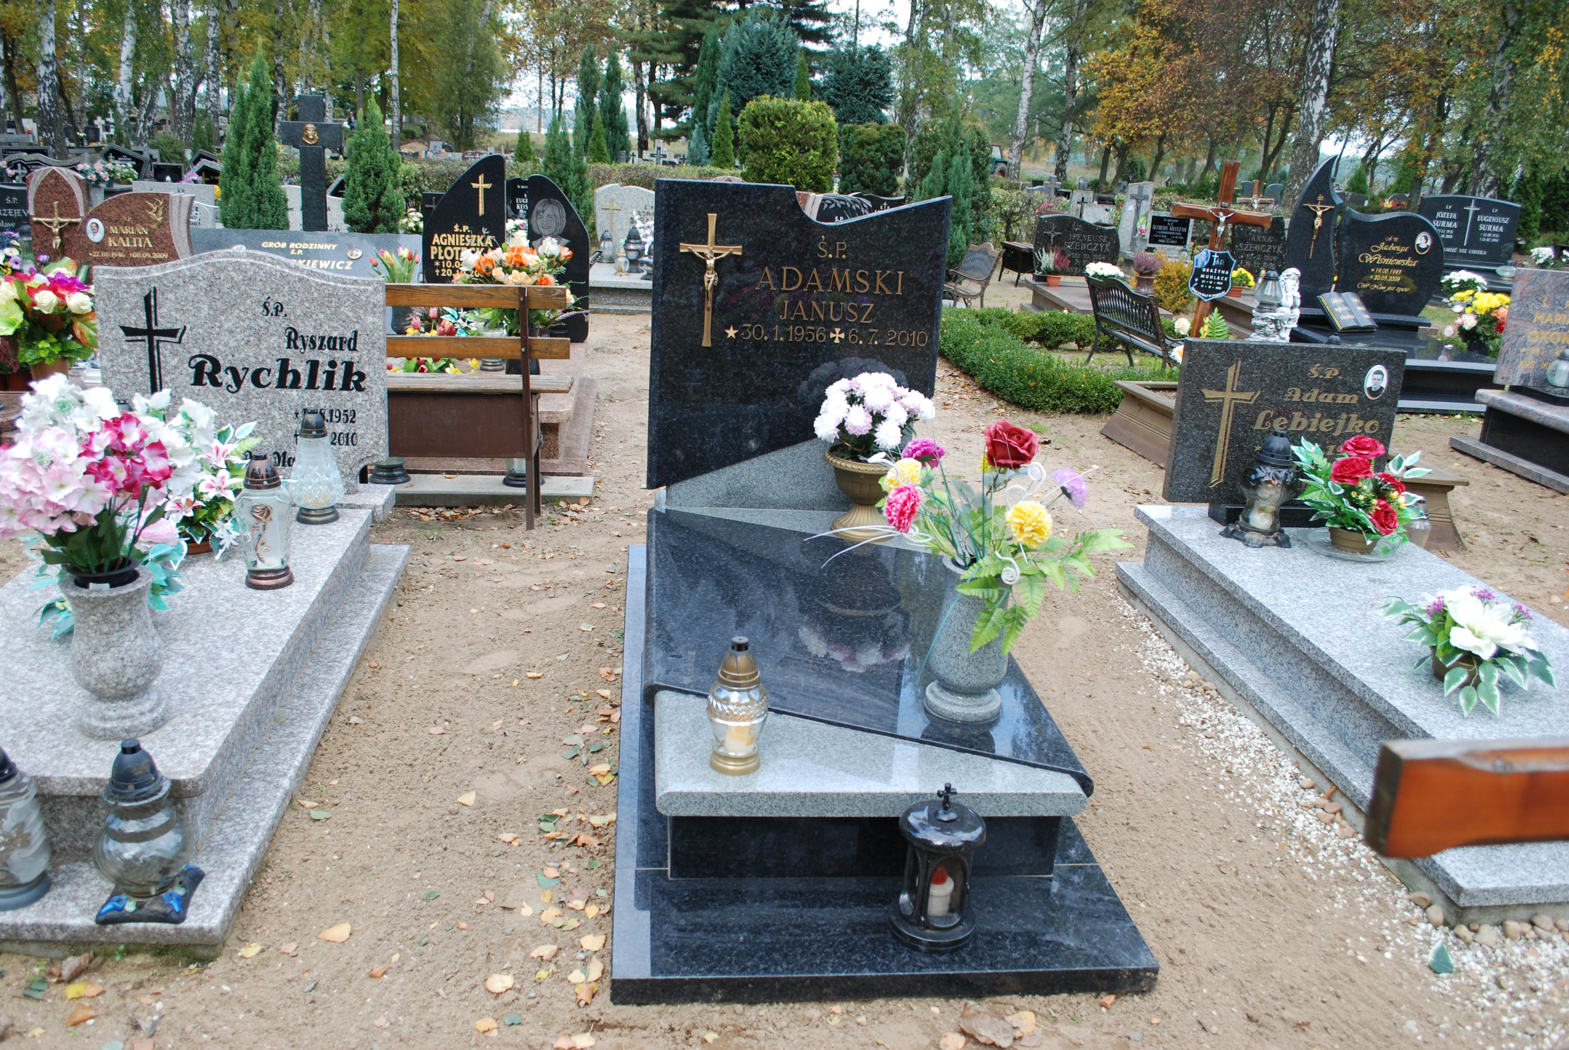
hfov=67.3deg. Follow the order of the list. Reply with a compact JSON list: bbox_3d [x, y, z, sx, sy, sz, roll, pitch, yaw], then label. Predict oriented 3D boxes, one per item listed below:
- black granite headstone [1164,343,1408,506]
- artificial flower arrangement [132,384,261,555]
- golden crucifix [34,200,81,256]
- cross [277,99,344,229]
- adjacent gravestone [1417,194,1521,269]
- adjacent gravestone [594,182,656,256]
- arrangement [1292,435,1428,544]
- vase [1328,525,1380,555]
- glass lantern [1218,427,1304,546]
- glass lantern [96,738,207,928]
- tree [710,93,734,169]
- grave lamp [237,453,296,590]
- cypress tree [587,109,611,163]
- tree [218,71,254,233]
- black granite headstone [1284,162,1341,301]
[{"bbox_3d":[1.645,-0.335,3.909,0.740,0.520,0.080,1,14,-6],"label":"black granite headstone"},{"bbox_3d":[-1.672,-0.149,3.334,0.350,0.450,0.290,1,19,-8],"label":"artificial flower arrangement"},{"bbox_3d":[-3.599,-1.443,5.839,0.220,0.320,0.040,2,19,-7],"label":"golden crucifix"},{"bbox_3d":[-3.027,-2.011,7.576,0.410,1.460,0.120,1,18,-6],"label":"cross"},{"bbox_3d":[8.634,-3.746,14.981,1.430,0.830,0.120,1,19,-10],"label":"adjacent gravestone"},{"bbox_3d":[-1.318,-2.788,10.855,0.820,0.670,0.100,1,19,-8],"label":"adjacent gravestone"},{"bbox_3d":[1.897,-0.105,3.858,0.450,0.360,0.350,1,19,-8],"label":"arrangement"},{"bbox_3d":[1.905,0.040,3.933,0.165,0.085,0.165,1,19,-8],"label":"vase"},{"bbox_3d":[1.558,-0.123,3.781,0.200,0.335,0.200,1,18,-6],"label":"glass lantern"},{"bbox_3d":[-1.129,0.522,2.070,0.160,0.315,0.155,1,18,-8],"label":"glass lantern"},{"bbox_3d":[-0.969,-5.913,19.162,0.500,2.200,0.500,1,18,-6],"label":"tree"},{"bbox_3d":[-1.387,-0.013,3.151,0.155,0.370,0.150,1,19,-8],"label":"grave lamp"},{"bbox_3d":[-3.872,-7.760,24.530,0.530,1.680,0.530,1,19,-8],"label":"cypress tree"},{"bbox_3d":[-3.644,-2.143,7.834,0.320,1.730,0.320,1,18,-6],"label":"tree"},{"bbox_3d":[3.870,-2.115,8.581,0.385,1.100,0.100,2,18,-2],"label":"black granite headstone"}]

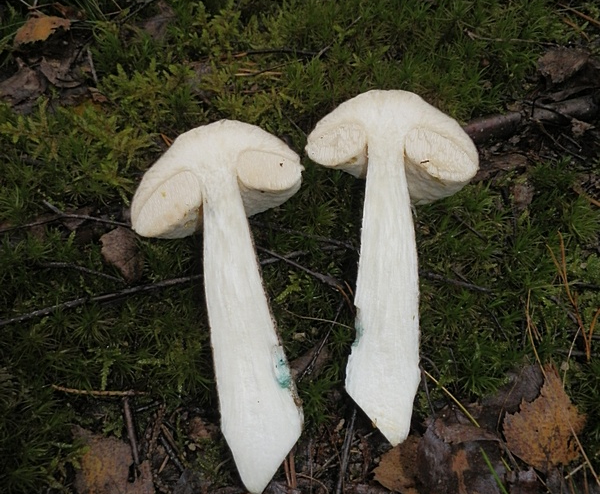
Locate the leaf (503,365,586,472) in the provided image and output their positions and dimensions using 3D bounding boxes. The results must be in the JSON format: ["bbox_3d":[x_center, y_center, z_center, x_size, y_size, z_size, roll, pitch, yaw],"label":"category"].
[{"bbox_3d":[0.104,0.072,0.236,0.034,0.008,0.046,11,59,7],"label":"leaf"}]

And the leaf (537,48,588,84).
[{"bbox_3d":[0.168,-0.117,0.353,0.033,0.008,0.021,-32,67,-10],"label":"leaf"}]

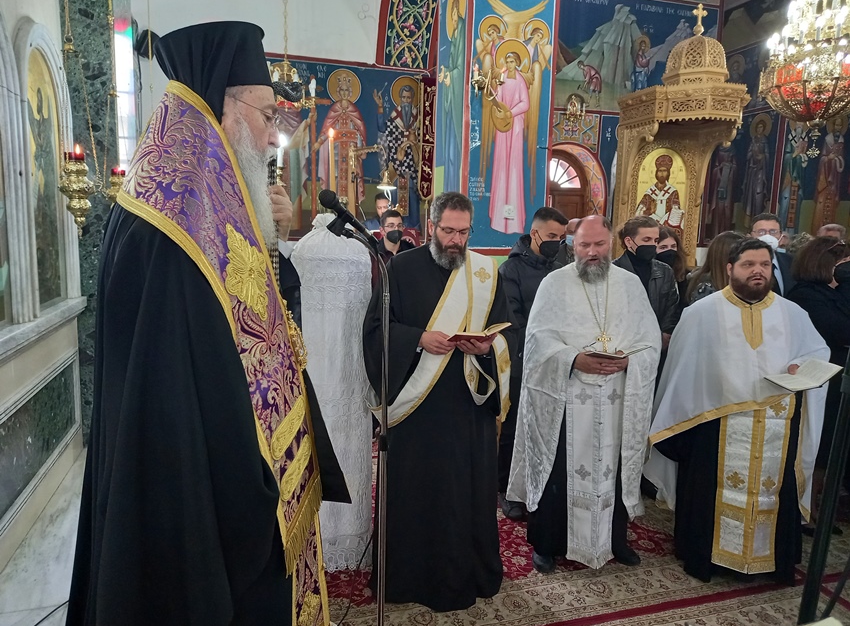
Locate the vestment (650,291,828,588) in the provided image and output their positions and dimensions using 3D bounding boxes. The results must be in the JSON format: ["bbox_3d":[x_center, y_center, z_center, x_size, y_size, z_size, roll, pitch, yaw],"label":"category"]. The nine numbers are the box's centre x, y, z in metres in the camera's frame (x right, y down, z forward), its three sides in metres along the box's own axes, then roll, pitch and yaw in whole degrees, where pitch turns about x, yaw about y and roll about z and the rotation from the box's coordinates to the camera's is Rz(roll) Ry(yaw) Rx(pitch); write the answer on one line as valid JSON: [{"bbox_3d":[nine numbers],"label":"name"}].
[{"bbox_3d":[1.546,0.454,3.029,0.759,1.650,0.526,4,8,14],"label":"vestment"}]

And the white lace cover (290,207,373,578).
[{"bbox_3d":[-0.455,0.372,3.017,0.385,1.690,0.385,-1,8,-17],"label":"white lace cover"}]

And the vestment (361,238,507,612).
[{"bbox_3d":[0.052,0.361,2.791,0.617,1.807,0.506,-1,8,-17],"label":"vestment"}]

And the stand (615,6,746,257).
[{"bbox_3d":[2.597,-1.078,6.226,1.013,3.851,0.983,-1,8,-17],"label":"stand"}]

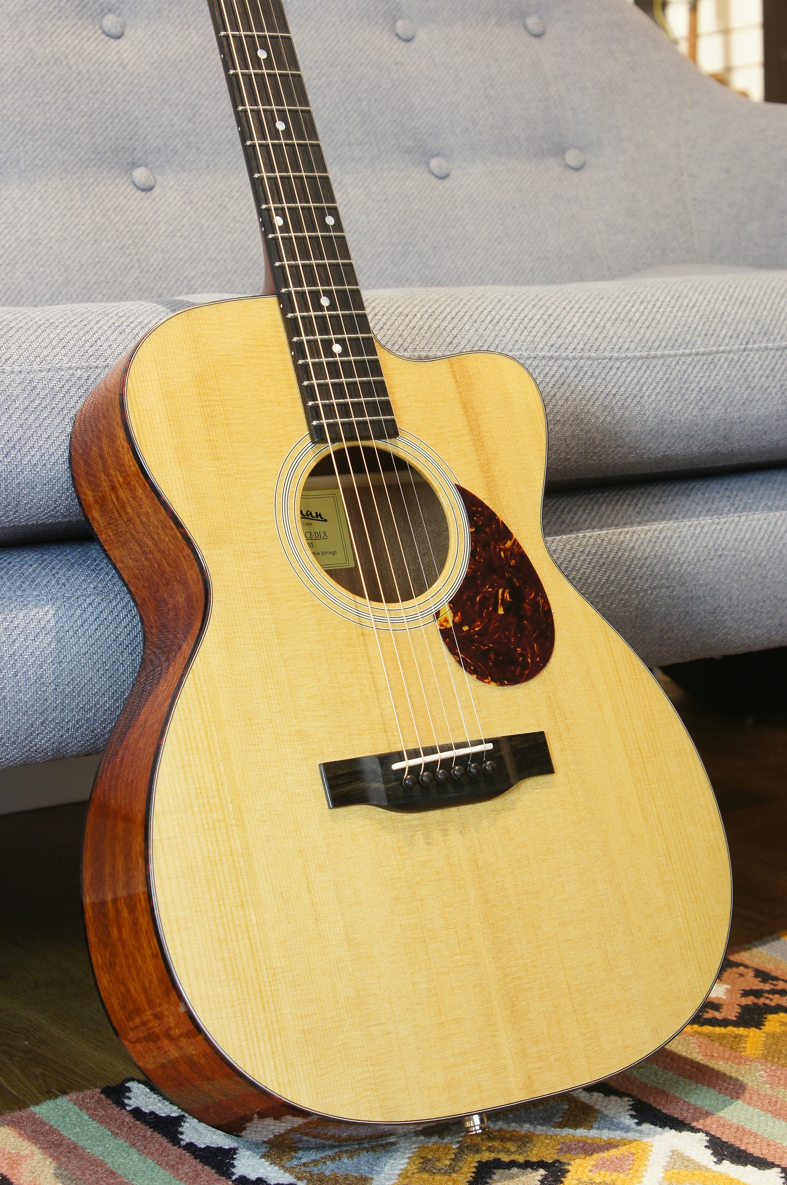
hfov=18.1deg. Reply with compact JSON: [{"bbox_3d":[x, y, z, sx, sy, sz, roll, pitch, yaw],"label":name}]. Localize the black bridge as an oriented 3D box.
[{"bbox_3d":[0.031,0.104,1.405,0.152,0.036,0.012,-7,-15,-31],"label":"black bridge"}]

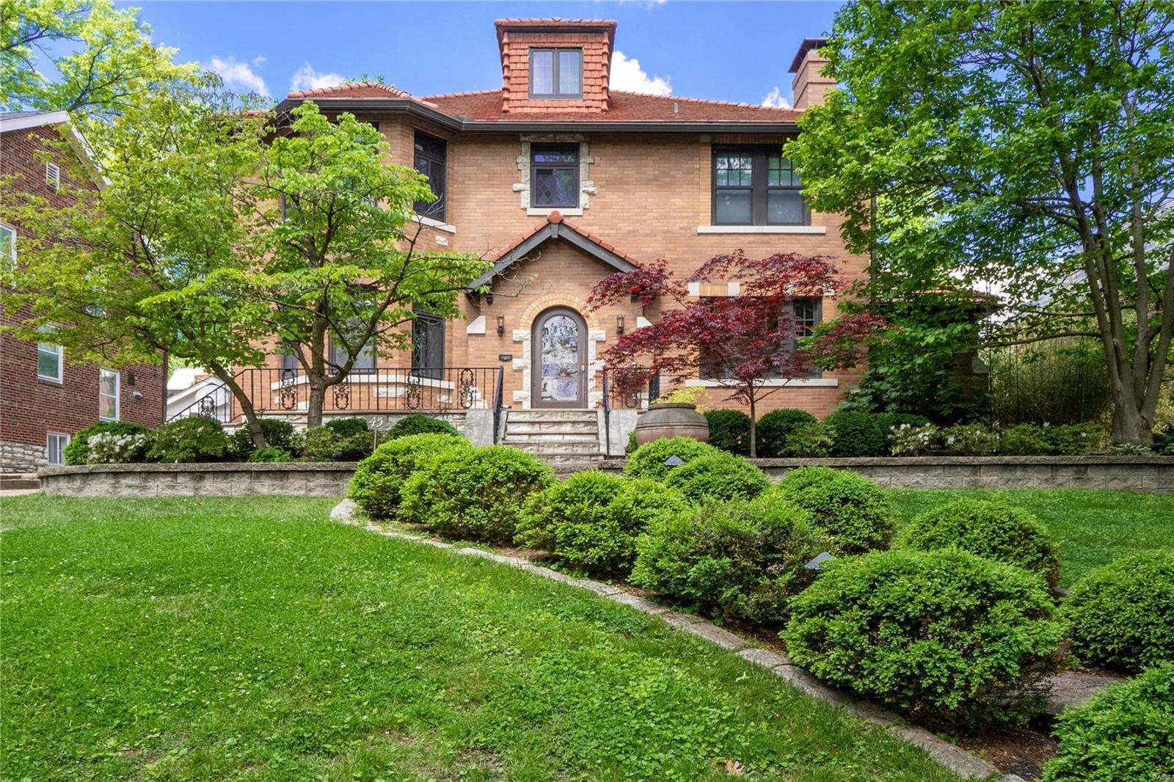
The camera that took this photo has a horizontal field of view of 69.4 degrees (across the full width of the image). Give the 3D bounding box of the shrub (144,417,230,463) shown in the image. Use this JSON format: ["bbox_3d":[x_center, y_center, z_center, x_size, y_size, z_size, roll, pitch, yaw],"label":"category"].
[{"bbox_3d":[-5.278,0.648,11.200,1.070,0.618,0.900,0,-1,0],"label":"shrub"}]

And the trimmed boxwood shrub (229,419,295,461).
[{"bbox_3d":[-4.603,0.707,12.000,0.970,0.610,0.850,0,-1,0],"label":"trimmed boxwood shrub"}]

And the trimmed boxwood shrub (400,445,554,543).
[{"bbox_3d":[-1.070,0.968,8.274,1.478,0.882,1.330,0,-4,0],"label":"trimmed boxwood shrub"}]

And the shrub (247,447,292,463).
[{"bbox_3d":[-4.100,0.823,10.950,0.580,0.225,0.500,0,-1,0],"label":"shrub"}]

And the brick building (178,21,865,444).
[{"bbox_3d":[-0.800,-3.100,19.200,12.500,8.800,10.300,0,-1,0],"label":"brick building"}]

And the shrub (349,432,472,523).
[{"bbox_3d":[-1.968,0.915,9.400,1.320,0.874,1.200,0,-1,0],"label":"shrub"}]

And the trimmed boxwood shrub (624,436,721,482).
[{"bbox_3d":[0.961,0.879,9.400,1.100,0.722,1.050,0,-1,0],"label":"trimmed boxwood shrub"}]

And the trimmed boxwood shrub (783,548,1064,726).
[{"bbox_3d":[1.734,1.231,4.433,1.379,0.808,1.280,0,-4,0],"label":"trimmed boxwood shrub"}]

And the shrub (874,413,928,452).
[{"bbox_3d":[4.240,0.601,11.426,0.758,0.611,0.739,0,-4,0],"label":"shrub"}]

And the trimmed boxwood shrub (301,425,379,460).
[{"bbox_3d":[-3.308,0.709,11.300,1.000,0.489,0.800,0,-1,0],"label":"trimmed boxwood shrub"}]

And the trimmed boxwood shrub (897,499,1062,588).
[{"bbox_3d":[2.986,1.155,6.501,1.202,0.645,1.182,0,-4,0],"label":"trimmed boxwood shrub"}]

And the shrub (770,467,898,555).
[{"bbox_3d":[2.134,0.996,7.400,1.120,0.664,1.080,0,-1,0],"label":"shrub"}]

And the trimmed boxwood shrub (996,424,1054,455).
[{"bbox_3d":[5.909,0.675,11.426,0.729,0.463,0.690,0,-4,0],"label":"trimmed boxwood shrub"}]

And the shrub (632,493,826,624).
[{"bbox_3d":[0.998,1.135,6.008,1.379,0.822,1.280,0,-4,0],"label":"shrub"}]

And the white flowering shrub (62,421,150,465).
[{"bbox_3d":[-6.639,0.719,11.722,1.152,0.591,0.936,0,-4,0],"label":"white flowering shrub"}]

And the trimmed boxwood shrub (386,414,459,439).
[{"bbox_3d":[-2.372,0.687,12.214,1.034,0.714,0.985,0,-4,0],"label":"trimmed boxwood shrub"}]

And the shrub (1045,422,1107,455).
[{"bbox_3d":[6.589,0.670,11.426,0.827,0.492,0.739,0,-4,0],"label":"shrub"}]

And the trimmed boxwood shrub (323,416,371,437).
[{"bbox_3d":[-3.525,0.692,12.411,0.739,0.625,0.739,0,-4,0],"label":"trimmed boxwood shrub"}]

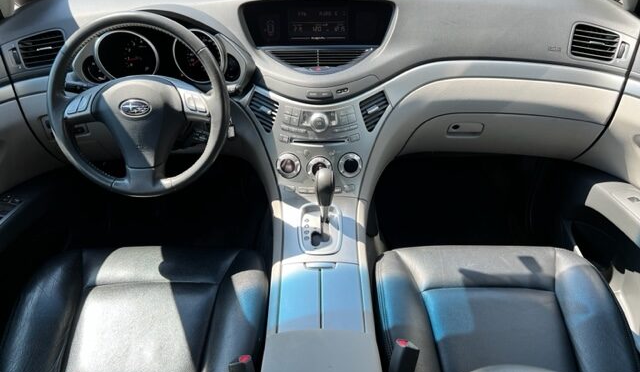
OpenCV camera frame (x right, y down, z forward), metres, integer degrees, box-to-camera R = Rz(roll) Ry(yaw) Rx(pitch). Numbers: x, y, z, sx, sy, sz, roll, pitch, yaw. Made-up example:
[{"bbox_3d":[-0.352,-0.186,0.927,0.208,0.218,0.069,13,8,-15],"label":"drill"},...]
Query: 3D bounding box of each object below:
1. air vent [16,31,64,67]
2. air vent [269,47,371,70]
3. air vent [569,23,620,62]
[{"bbox_3d":[-0.624,-0.308,1.080,0.088,0.075,0.030,-14,29,-18],"label":"air vent"},{"bbox_3d":[-0.001,-0.300,1.130,0.235,0.053,0.030,-1,15,0],"label":"air vent"},{"bbox_3d":[0.617,-0.322,1.080,0.090,0.075,0.030,12,29,18],"label":"air vent"}]

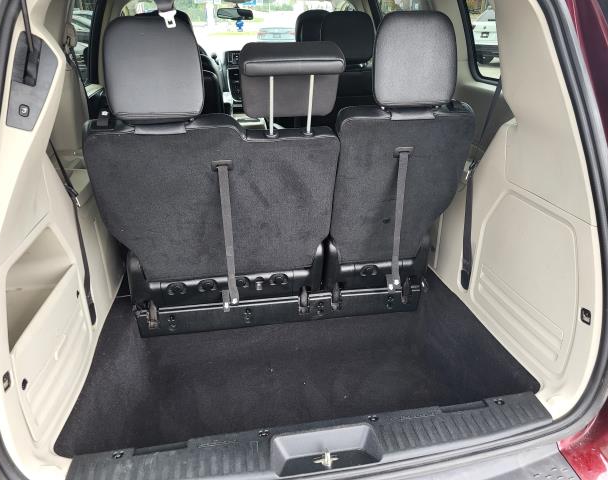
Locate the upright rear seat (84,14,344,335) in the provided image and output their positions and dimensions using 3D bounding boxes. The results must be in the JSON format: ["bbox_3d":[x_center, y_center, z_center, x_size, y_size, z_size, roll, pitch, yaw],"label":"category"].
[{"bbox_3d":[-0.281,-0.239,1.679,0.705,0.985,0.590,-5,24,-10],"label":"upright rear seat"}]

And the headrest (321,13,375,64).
[{"bbox_3d":[0.187,-0.922,2.202,0.250,0.214,0.130,-5,24,-10],"label":"headrest"}]

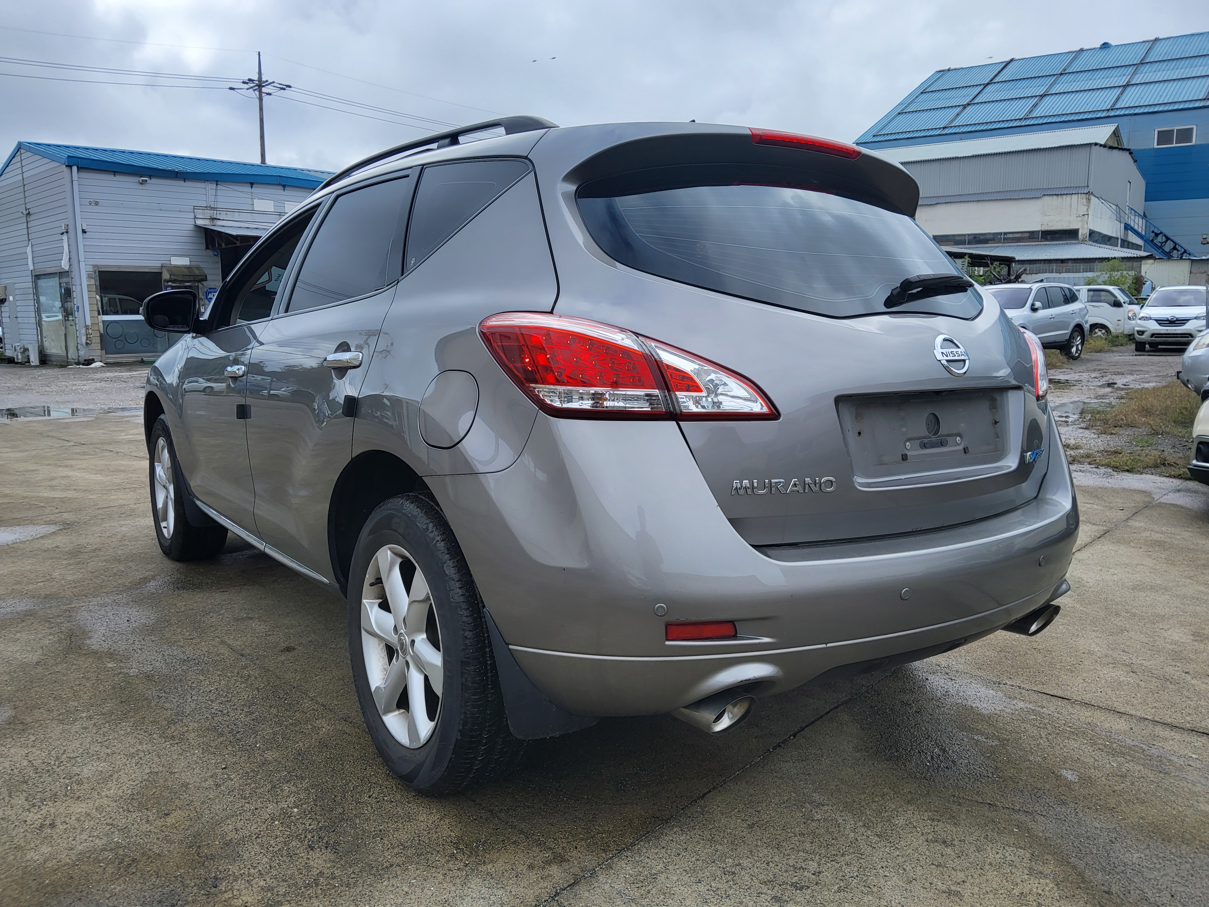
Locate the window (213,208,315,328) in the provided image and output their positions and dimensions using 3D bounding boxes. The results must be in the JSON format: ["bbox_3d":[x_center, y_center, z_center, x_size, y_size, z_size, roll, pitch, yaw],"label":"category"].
[{"bbox_3d":[-1.226,-0.651,3.274,0.040,0.430,0.850,24,-8,-36],"label":"window"}]

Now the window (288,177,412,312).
[{"bbox_3d":[-0.706,-0.596,2.590,0.040,0.400,0.830,24,-8,-36],"label":"window"}]

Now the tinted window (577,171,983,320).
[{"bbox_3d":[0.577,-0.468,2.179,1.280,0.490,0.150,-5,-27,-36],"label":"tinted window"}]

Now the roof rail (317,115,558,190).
[{"bbox_3d":[-0.630,-0.884,2.845,0.070,0.110,1.750,-5,9,-36],"label":"roof rail"}]

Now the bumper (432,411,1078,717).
[{"bbox_3d":[0.580,0.189,2.250,1.850,0.620,0.690,-5,9,-36],"label":"bumper"}]

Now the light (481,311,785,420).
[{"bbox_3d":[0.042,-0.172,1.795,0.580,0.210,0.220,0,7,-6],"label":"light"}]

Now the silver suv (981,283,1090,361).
[{"bbox_3d":[8.850,-2.910,19.950,4.670,1.720,1.890,-6,10,-38],"label":"silver suv"}]

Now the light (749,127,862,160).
[{"bbox_3d":[0.512,-0.758,2.236,0.410,0.050,0.070,-5,9,-36],"label":"light"}]

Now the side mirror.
[{"bbox_3d":[-1.694,-0.558,3.553,0.210,0.180,0.120,-5,9,-36],"label":"side mirror"}]

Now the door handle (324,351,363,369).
[{"bbox_3d":[-0.666,-0.237,2.304,0.050,0.045,0.250,-5,9,-36],"label":"door handle"}]

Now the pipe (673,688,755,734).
[{"bbox_3d":[0.206,0.494,1.814,0.090,0.085,0.190,-5,9,-36],"label":"pipe"}]

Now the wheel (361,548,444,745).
[{"bbox_3d":[-0.433,0.467,2.294,0.200,0.495,0.495,-5,9,-36],"label":"wheel"}]

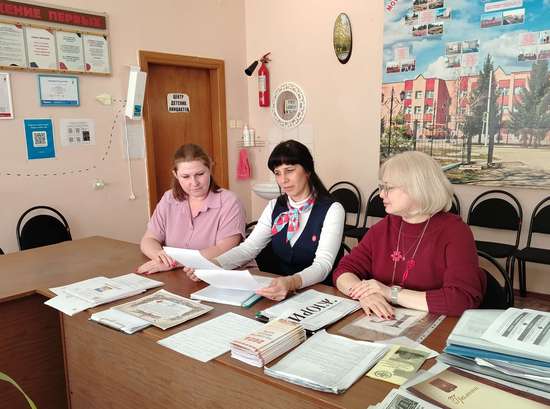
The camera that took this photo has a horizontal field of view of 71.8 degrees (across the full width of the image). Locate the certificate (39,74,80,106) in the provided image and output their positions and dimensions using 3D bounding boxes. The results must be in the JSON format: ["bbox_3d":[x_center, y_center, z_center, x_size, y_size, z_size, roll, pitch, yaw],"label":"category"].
[{"bbox_3d":[-1.733,-0.915,3.079,0.020,0.232,0.295,8,13,44],"label":"certificate"}]

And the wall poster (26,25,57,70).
[{"bbox_3d":[-1.811,-1.210,2.961,0.010,0.292,0.207,8,13,44],"label":"wall poster"}]

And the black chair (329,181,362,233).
[{"bbox_3d":[0.540,0.217,3.697,0.440,0.830,0.500,7,12,39],"label":"black chair"}]

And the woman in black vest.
[{"bbox_3d":[0.064,0.388,1.624,0.520,1.270,0.680,6,12,33],"label":"woman in black vest"}]

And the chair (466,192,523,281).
[{"bbox_3d":[1.608,0.331,2.907,0.440,0.830,0.500,7,12,39],"label":"chair"}]

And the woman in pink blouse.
[{"bbox_3d":[-0.395,0.348,1.941,0.540,1.250,0.660,2,11,18],"label":"woman in pink blouse"}]

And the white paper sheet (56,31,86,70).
[{"bbox_3d":[-1.663,-1.249,3.107,0.010,0.290,0.203,8,13,44],"label":"white paper sheet"}]

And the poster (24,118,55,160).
[{"bbox_3d":[-1.861,-0.516,3.018,0.006,0.302,0.200,8,13,44],"label":"poster"}]

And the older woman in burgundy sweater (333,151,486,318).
[{"bbox_3d":[0.473,0.438,1.421,0.550,1.240,0.700,6,13,35],"label":"older woman in burgundy sweater"}]

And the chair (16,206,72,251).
[{"bbox_3d":[-1.621,0.451,2.844,0.500,0.830,0.440,8,13,44],"label":"chair"}]

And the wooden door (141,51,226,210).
[{"bbox_3d":[-0.913,-0.487,4.105,0.920,2.120,0.100,-8,12,-34],"label":"wooden door"}]

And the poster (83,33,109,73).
[{"bbox_3d":[-1.592,-1.342,3.378,0.205,0.305,0.010,-8,12,-34],"label":"poster"}]

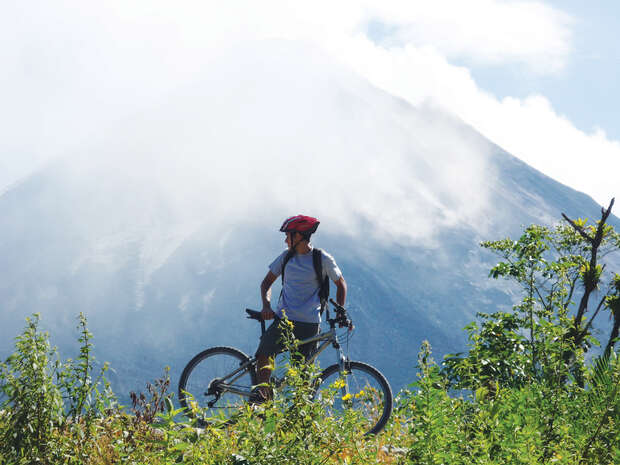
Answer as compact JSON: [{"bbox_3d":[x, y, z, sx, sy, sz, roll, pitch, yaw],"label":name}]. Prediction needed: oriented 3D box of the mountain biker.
[{"bbox_3d":[-0.077,0.700,20.400,0.710,1.700,0.520,-1,-4,19],"label":"mountain biker"}]

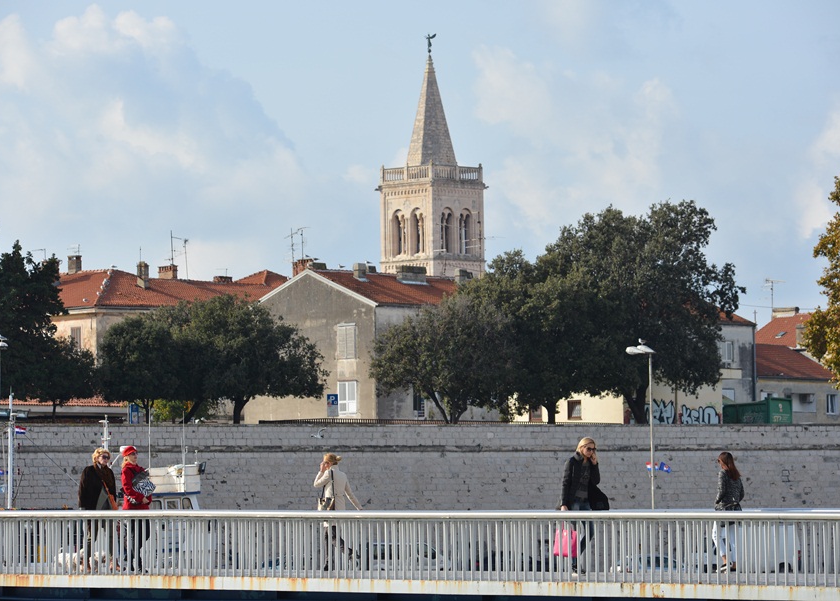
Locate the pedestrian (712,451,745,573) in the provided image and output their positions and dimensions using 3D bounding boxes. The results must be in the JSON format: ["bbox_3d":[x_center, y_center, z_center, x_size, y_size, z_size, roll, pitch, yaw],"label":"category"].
[{"bbox_3d":[4.160,2.861,57.429,0.380,1.640,0.450,-2,-3,38],"label":"pedestrian"}]

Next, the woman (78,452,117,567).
[{"bbox_3d":[-4.408,2.868,58.200,0.420,1.680,0.550,-4,-4,40],"label":"woman"}]

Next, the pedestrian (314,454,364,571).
[{"bbox_3d":[-1.159,2.928,59.000,0.680,1.630,0.520,-3,-4,40],"label":"pedestrian"}]

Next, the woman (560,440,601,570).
[{"bbox_3d":[2.025,2.582,53.300,0.580,1.730,0.550,2,-4,-45],"label":"woman"}]

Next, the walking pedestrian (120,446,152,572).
[{"bbox_3d":[-3.807,2.818,57.200,0.420,1.700,0.480,-3,-4,32],"label":"walking pedestrian"}]

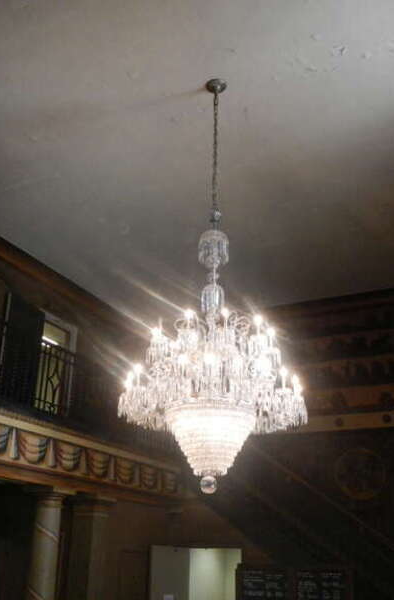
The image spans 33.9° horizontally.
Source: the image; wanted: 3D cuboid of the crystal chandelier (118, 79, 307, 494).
[{"bbox_3d":[0.155,-0.343,6.243,1.660,4.252,1.660,1,-22,0],"label":"crystal chandelier"}]

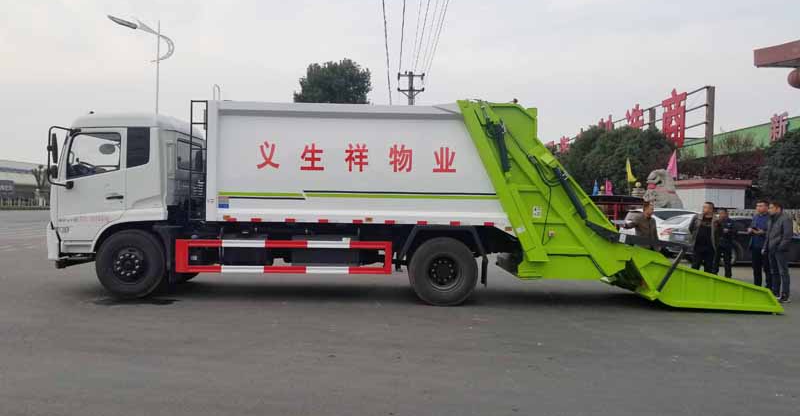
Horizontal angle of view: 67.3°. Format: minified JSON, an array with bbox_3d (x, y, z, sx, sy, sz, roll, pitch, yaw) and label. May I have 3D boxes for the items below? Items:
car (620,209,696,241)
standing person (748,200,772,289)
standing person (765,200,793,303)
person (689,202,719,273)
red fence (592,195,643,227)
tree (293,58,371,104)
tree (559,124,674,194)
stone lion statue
[{"bbox_3d":[8.600,0.794,20.400,1.800,1.500,4.600,1,1,-1],"label":"car"},{"bbox_3d":[6.678,0.732,11.100,0.380,1.720,0.480,1,1,-22],"label":"standing person"},{"bbox_3d":[6.600,0.742,10.450,0.330,1.710,0.470,1,1,-13],"label":"standing person"},{"bbox_3d":[6.182,0.725,12.200,0.560,1.690,0.360,2,1,45],"label":"person"},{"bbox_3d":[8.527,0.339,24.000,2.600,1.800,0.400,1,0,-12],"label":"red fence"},{"bbox_3d":[-4.788,-4.738,42.000,6.000,11.500,6.000,1,1,0],"label":"tree"},{"bbox_3d":[12.494,-1.561,35.000,6.000,6.100,6.200,1,1,0],"label":"tree"},{"bbox_3d":[10.963,-0.346,25.000,1.750,2.300,1.150,1,1,-6],"label":"stone lion statue"}]

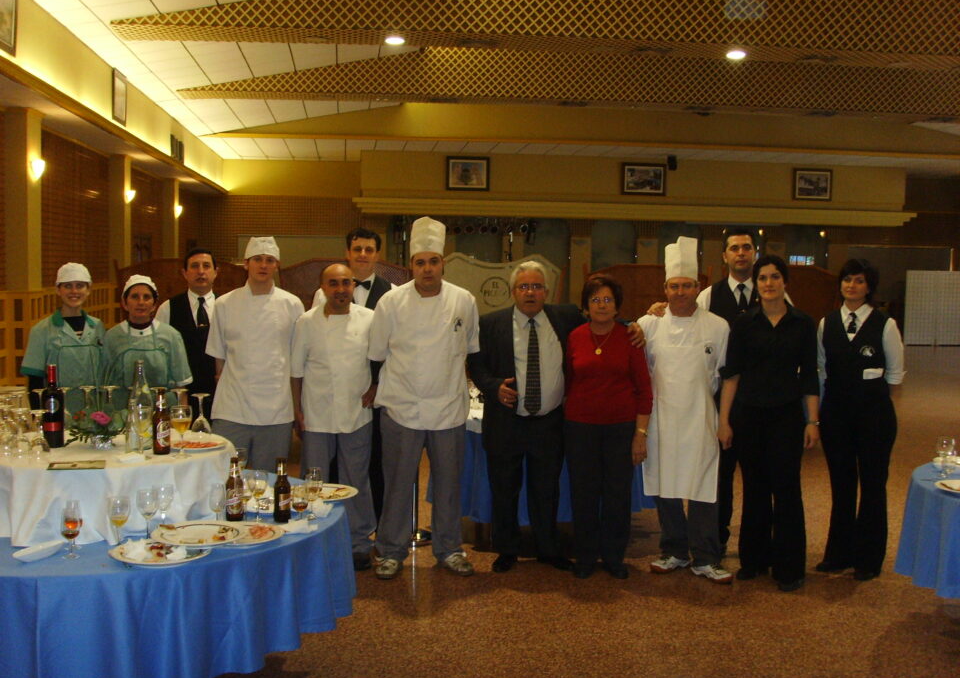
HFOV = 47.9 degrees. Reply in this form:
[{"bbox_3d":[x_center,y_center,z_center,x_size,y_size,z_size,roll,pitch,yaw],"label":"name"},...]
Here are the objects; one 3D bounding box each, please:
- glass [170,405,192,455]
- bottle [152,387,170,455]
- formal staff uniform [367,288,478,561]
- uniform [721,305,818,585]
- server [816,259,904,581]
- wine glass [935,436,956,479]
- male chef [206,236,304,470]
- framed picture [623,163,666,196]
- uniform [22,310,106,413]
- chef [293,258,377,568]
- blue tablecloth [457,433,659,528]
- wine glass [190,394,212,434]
[{"bbox_3d":[-1.038,0.323,3.772,0.074,0.172,0.074,1,4,0],"label":"glass"},{"bbox_3d":[-1.122,0.289,3.817,0.061,0.228,0.061,1,4,0],"label":"bottle"},{"bbox_3d":[-0.298,0.433,5.824,0.570,1.505,0.350,1,4,-3],"label":"formal staff uniform"},{"bbox_3d":[1.553,0.546,5.820,0.500,1.452,0.330,2,4,11],"label":"uniform"},{"bbox_3d":[2.003,0.416,5.694,0.470,1.673,0.310,3,5,26],"label":"server"},{"bbox_3d":[2.002,0.510,4.652,0.076,0.170,0.076,3,5,20],"label":"wine glass"},{"bbox_3d":[-1.232,0.302,5.962,0.530,1.730,0.320,0,5,-16],"label":"male chef"},{"bbox_3d":[3.417,-3.309,22.511,0.910,0.640,0.050,1,4,-7],"label":"framed picture"},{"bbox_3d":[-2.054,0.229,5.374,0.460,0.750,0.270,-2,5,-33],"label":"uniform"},{"bbox_3d":[-0.772,0.410,5.886,0.470,1.650,0.340,1,4,-5],"label":"chef"},{"bbox_3d":[0.408,0.762,6.949,1.420,0.570,1.420,1,4,-7],"label":"blue tablecloth"},{"bbox_3d":[-1.078,0.285,4.171,0.076,0.153,0.076,0,5,-15],"label":"wine glass"}]

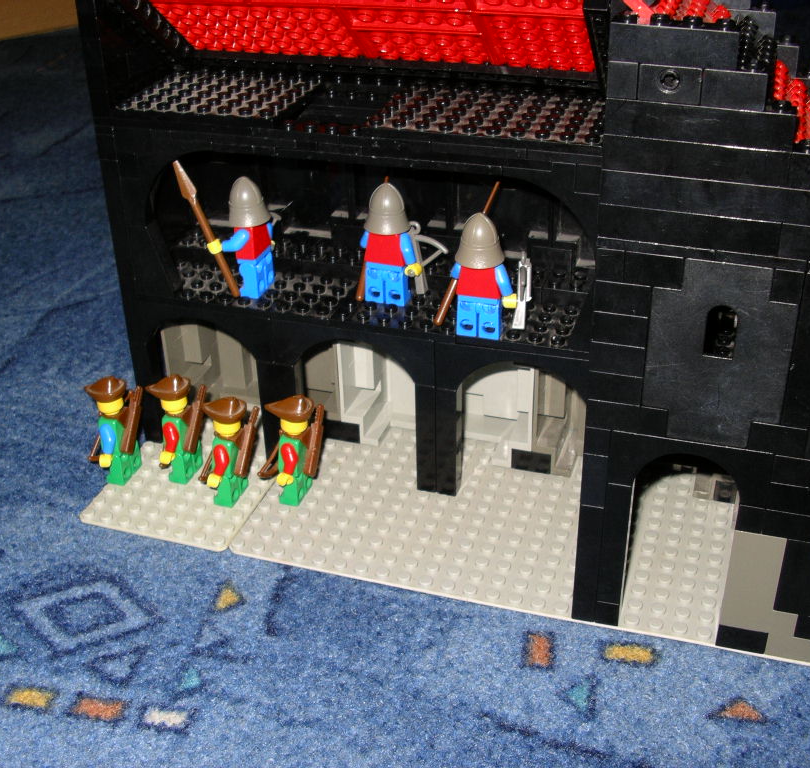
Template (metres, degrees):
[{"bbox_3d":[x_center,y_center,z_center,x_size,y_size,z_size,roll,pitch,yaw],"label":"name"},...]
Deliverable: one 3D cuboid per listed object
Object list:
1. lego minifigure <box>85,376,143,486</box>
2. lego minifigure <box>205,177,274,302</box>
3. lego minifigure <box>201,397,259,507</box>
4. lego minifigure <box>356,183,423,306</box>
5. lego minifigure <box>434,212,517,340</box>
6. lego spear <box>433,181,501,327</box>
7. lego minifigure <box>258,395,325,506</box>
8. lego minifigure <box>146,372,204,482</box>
[{"bbox_3d":[-0.114,0.017,0.445,0.025,0.045,0.025,8,31,16],"label":"lego minifigure"},{"bbox_3d":[-0.060,-0.057,0.430,0.022,0.045,0.025,8,31,16],"label":"lego minifigure"},{"bbox_3d":[-0.068,0.024,0.431,0.025,0.045,0.025,8,31,16],"label":"lego minifigure"},{"bbox_3d":[-0.006,-0.053,0.421,0.025,0.046,0.022,8,31,16],"label":"lego minifigure"},{"bbox_3d":[0.028,-0.039,0.396,0.025,0.045,0.022,8,31,16],"label":"lego minifigure"},{"bbox_3d":[0.023,-0.048,0.409,0.003,0.057,0.006,24,0,0],"label":"lego spear"},{"bbox_3d":[-0.042,0.024,0.431,0.025,0.045,0.025,8,31,16],"label":"lego minifigure"},{"bbox_3d":[-0.089,0.016,0.446,0.025,0.045,0.025,8,31,16],"label":"lego minifigure"}]

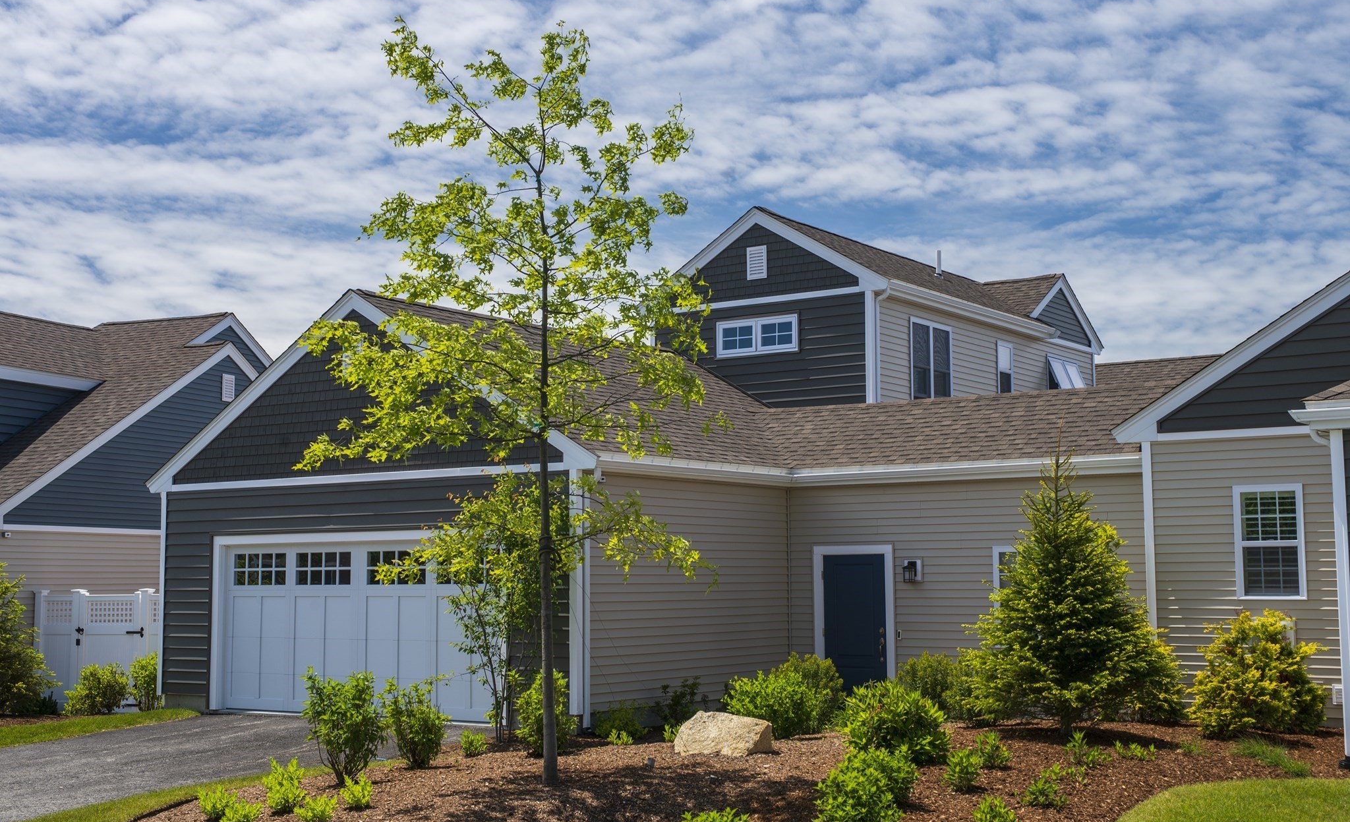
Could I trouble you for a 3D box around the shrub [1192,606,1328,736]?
[{"bbox_3d":[5.789,2.591,16.754,1.360,1.245,1.224,-2,-6,19],"label":"shrub"}]

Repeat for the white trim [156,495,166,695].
[{"bbox_3d":[-6.920,2.475,22.882,0.100,2.712,0.100,-4,-7,36],"label":"white trim"}]

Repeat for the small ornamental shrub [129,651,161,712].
[{"bbox_3d":[-7.389,3.823,23.843,0.655,0.826,0.655,1,-6,-17],"label":"small ornamental shrub"}]

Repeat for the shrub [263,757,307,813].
[{"bbox_3d":[-2.834,2.706,12.265,0.322,0.384,0.322,1,-6,-13],"label":"shrub"}]

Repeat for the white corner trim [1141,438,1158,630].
[{"bbox_3d":[5.270,1.803,18.728,0.110,2.900,0.080,-4,-7,35],"label":"white corner trim"}]

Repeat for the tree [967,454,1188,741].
[{"bbox_3d":[3.983,1.811,16.851,2.168,2.821,2.168,-2,-6,13],"label":"tree"}]

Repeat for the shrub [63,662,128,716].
[{"bbox_3d":[-7.484,3.580,21.800,0.798,0.654,0.758,2,-6,-19],"label":"shrub"}]

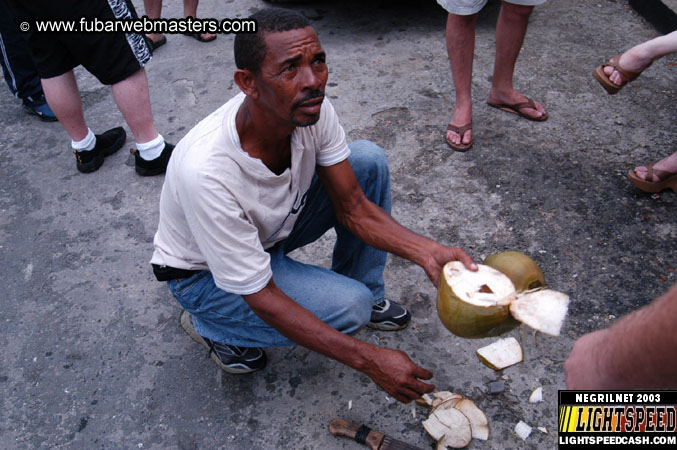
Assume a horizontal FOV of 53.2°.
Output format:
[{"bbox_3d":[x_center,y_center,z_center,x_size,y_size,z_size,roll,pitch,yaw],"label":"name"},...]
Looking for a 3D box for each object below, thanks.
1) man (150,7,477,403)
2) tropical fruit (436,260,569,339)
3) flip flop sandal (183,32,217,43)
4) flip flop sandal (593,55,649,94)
[{"bbox_3d":[-0.039,-0.009,1.635,0.720,0.950,0.620,27,44,32],"label":"man"},{"bbox_3d":[0.366,0.169,1.530,0.280,0.170,0.190,21,30,0],"label":"tropical fruit"},{"bbox_3d":[-0.781,-1.068,3.800,0.275,0.080,0.100,29,45,33],"label":"flip flop sandal"},{"bbox_3d":[1.099,-0.586,2.600,0.250,0.095,0.100,-36,86,-38],"label":"flip flop sandal"}]

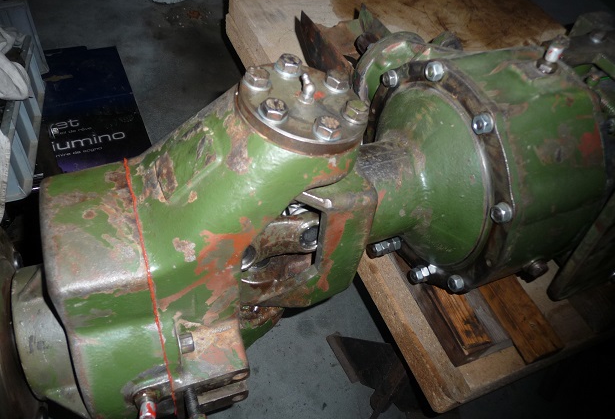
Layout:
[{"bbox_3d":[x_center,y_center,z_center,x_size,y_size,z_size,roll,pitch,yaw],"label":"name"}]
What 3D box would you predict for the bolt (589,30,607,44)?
[{"bbox_3d":[0.385,-0.230,0.660,0.021,0.011,0.021,-14,53,-21],"label":"bolt"}]

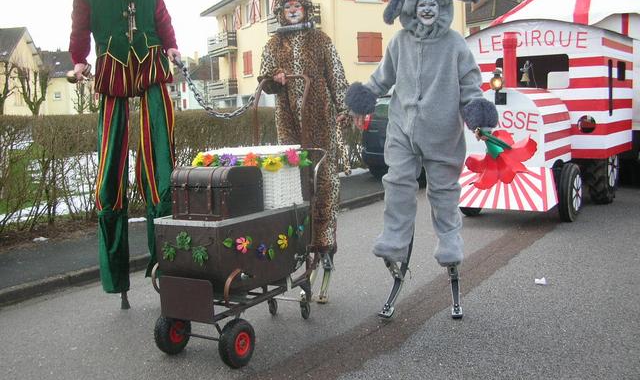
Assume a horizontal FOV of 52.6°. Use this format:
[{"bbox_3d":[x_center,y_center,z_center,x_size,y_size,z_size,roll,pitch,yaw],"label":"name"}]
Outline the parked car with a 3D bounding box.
[{"bbox_3d":[2.439,-1.017,11.736,1.720,1.480,4.100,4,9,30],"label":"parked car"}]

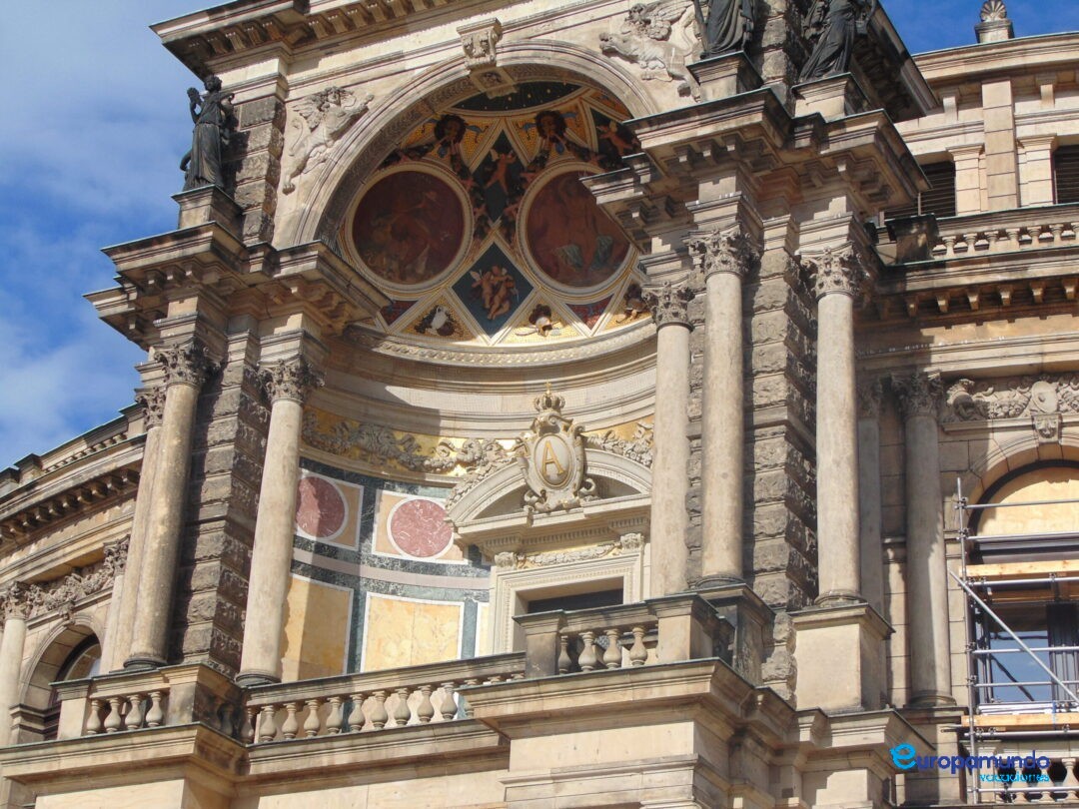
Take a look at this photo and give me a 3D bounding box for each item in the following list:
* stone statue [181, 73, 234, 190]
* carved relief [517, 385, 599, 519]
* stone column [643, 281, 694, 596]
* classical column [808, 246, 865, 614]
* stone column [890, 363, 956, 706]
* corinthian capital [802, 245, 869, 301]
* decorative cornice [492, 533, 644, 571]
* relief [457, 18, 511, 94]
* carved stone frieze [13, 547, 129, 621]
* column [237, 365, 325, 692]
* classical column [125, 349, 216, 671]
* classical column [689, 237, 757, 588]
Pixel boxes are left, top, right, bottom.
[{"bbox_3d":[-5.093,-4.167,34.386,0.800,2.295,0.640,-10,-28,25],"label":"stone statue"},{"bbox_3d":[0.247,0.710,33.598,1.300,1.891,0.520,-10,-28,25],"label":"carved relief"},{"bbox_3d":[1.644,0.739,27.549,0.724,4.813,0.724,2,-26,1],"label":"stone column"},{"bbox_3d":[3.559,0.337,26.537,0.724,4.813,0.724,-10,-29,25],"label":"classical column"},{"bbox_3d":[5.186,1.774,29.749,0.680,4.781,0.680,-10,-28,25],"label":"stone column"},{"bbox_3d":[3.925,-1.673,29.509,0.710,0.582,0.710,-10,-28,25],"label":"corinthian capital"},{"bbox_3d":[0.424,2.239,33.391,2.480,0.289,0.270,-10,-28,25],"label":"decorative cornice"},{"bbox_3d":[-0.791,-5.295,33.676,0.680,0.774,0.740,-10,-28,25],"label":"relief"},{"bbox_3d":[-8.190,3.296,38.761,0.301,0.583,3.196,24,-33,-37],"label":"carved stone frieze"},{"bbox_3d":[-3.598,1.729,30.092,0.724,4.813,0.724,-10,-29,25],"label":"column"},{"bbox_3d":[-5.017,1.452,29.671,0.724,4.813,0.724,-10,-29,25],"label":"classical column"},{"bbox_3d":[2.183,0.149,26.293,0.724,4.813,0.724,2,-26,1],"label":"classical column"}]

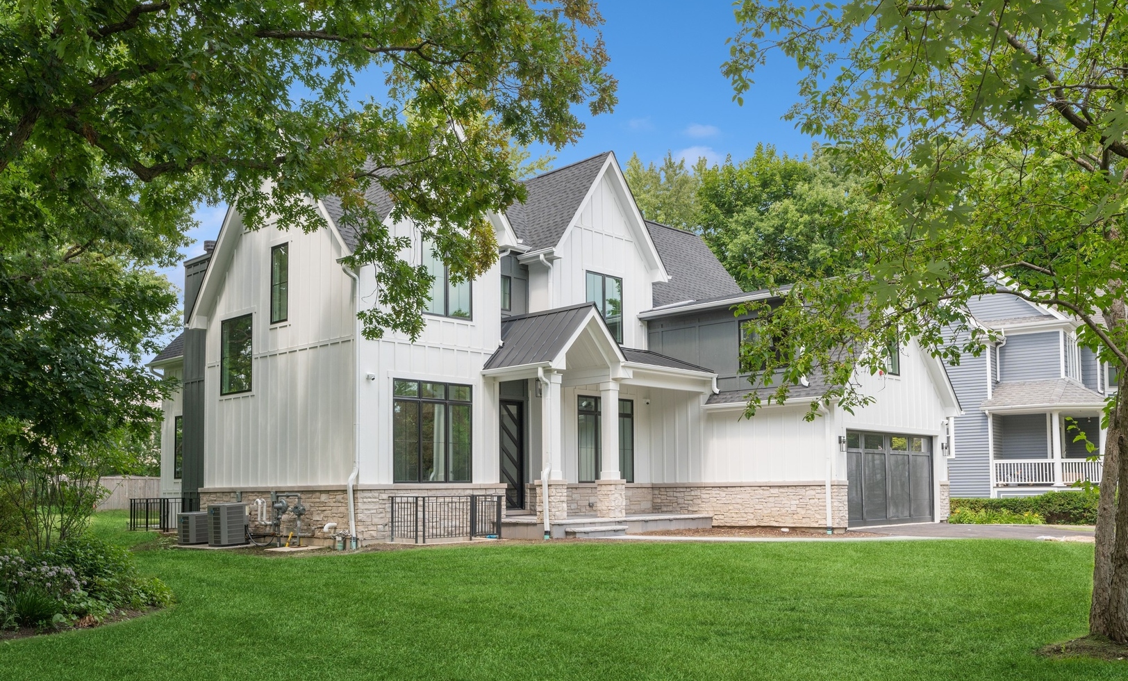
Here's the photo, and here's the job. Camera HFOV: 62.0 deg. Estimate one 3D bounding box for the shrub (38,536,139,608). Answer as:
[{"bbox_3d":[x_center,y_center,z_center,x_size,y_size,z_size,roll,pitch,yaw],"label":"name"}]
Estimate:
[{"bbox_3d":[-5.675,2.753,11.200,1.100,0.830,1.050,3,-7,-27],"label":"shrub"}]

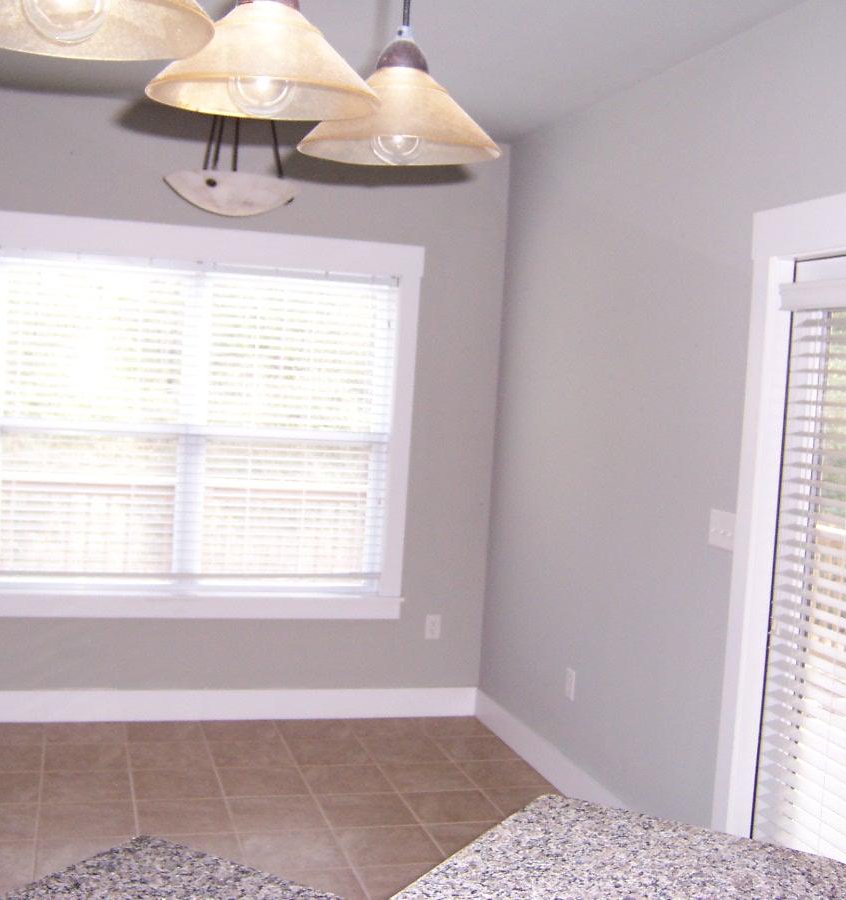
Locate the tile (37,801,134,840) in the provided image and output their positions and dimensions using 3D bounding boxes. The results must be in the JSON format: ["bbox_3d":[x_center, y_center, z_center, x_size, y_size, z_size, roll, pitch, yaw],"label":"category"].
[{"bbox_3d":[-1.170,1.295,3.991,0.330,0.010,0.330,3,3,-17],"label":"tile"}]

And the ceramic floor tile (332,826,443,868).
[{"bbox_3d":[-0.118,1.376,3.973,0.330,0.010,0.330,3,3,-17],"label":"ceramic floor tile"}]

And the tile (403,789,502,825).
[{"bbox_3d":[0.106,1.370,4.388,0.330,0.010,0.330,3,3,-17],"label":"tile"}]

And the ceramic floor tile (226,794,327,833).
[{"bbox_3d":[-0.533,1.330,4.182,0.330,0.010,0.330,3,3,-17],"label":"ceramic floor tile"}]

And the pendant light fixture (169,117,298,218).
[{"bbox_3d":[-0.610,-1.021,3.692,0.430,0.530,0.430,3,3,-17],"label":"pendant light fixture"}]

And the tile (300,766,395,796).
[{"bbox_3d":[-0.309,1.329,4.611,0.330,0.010,0.330,3,3,-17],"label":"tile"}]

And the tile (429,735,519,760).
[{"bbox_3d":[0.234,1.341,5.124,0.330,0.010,0.330,3,3,-17],"label":"tile"}]

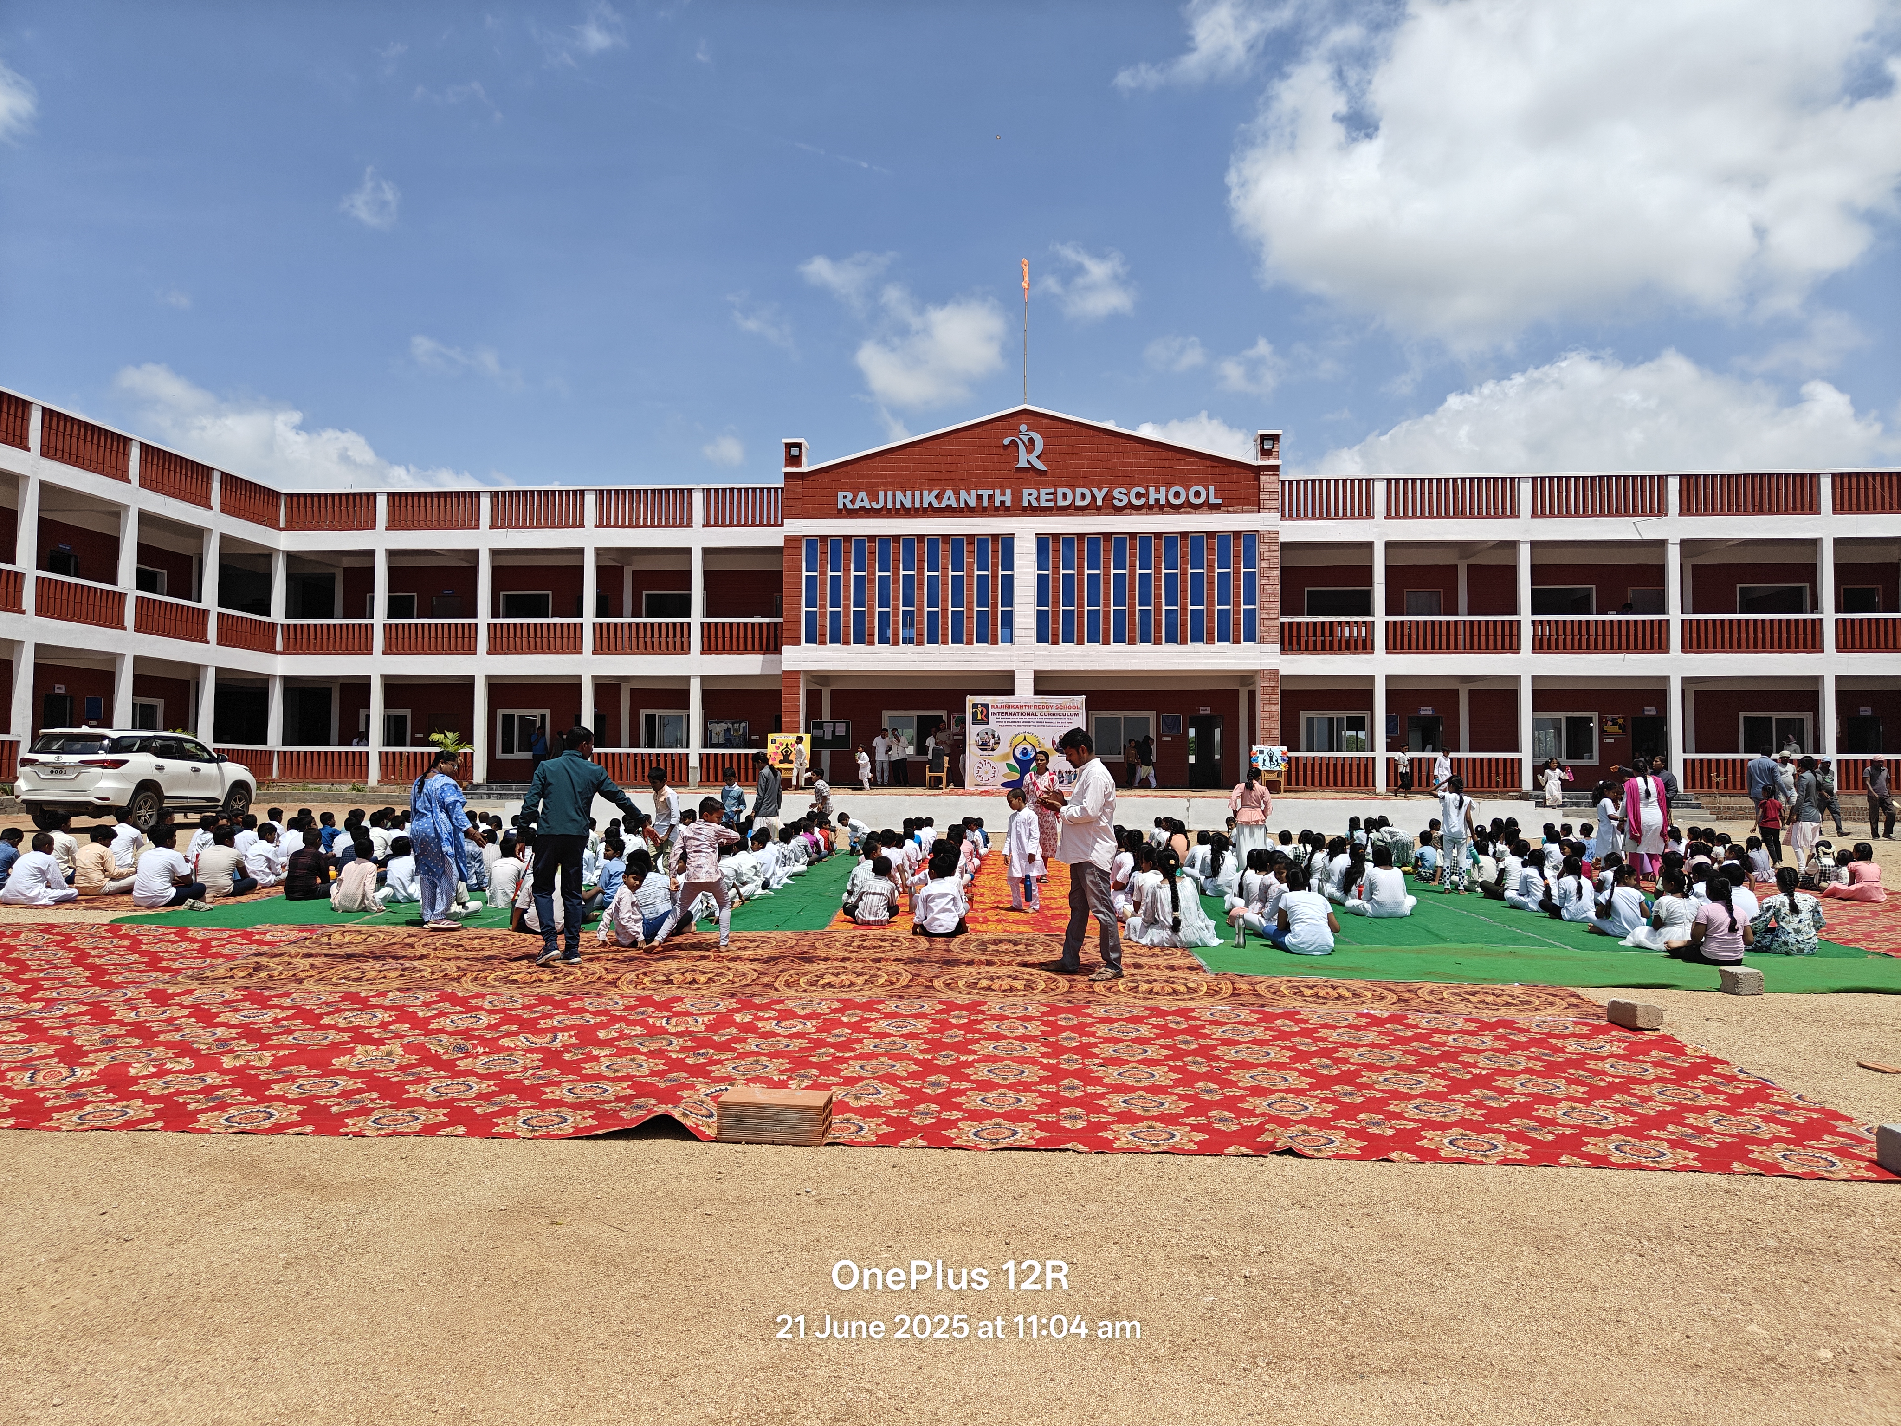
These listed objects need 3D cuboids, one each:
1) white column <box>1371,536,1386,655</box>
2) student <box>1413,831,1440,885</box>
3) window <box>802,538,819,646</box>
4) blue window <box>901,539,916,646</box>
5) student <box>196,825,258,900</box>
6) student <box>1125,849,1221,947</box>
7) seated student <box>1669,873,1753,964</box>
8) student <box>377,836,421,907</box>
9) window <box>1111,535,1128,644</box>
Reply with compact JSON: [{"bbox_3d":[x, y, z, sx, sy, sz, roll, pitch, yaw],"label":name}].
[{"bbox_3d":[11.715,-3.184,36.000,0.290,3.150,0.290,0,-2,5],"label":"white column"},{"bbox_3d":[5.869,1.767,16.251,0.380,0.622,0.450,1,-2,-5],"label":"student"},{"bbox_3d":[-3.785,-3.302,35.737,0.419,2.927,0.100,0,-3,5],"label":"window"},{"bbox_3d":[-1.130,-3.252,35.200,0.390,2.880,0.100,0,-2,5],"label":"blue window"},{"bbox_3d":[-7.620,1.548,13.873,0.540,0.726,0.560,0,-2,20],"label":"student"},{"bbox_3d":[1.779,1.460,10.566,0.700,0.760,0.650,0,-2,-2],"label":"student"},{"bbox_3d":[5.679,1.523,9.864,0.530,0.635,0.570,0,-2,0],"label":"seated student"},{"bbox_3d":[-5.504,1.564,13.313,0.460,0.683,0.500,0,-3,0],"label":"student"},{"bbox_3d":[4.381,-3.167,34.076,0.411,2.813,0.100,0,-2,5],"label":"window"}]

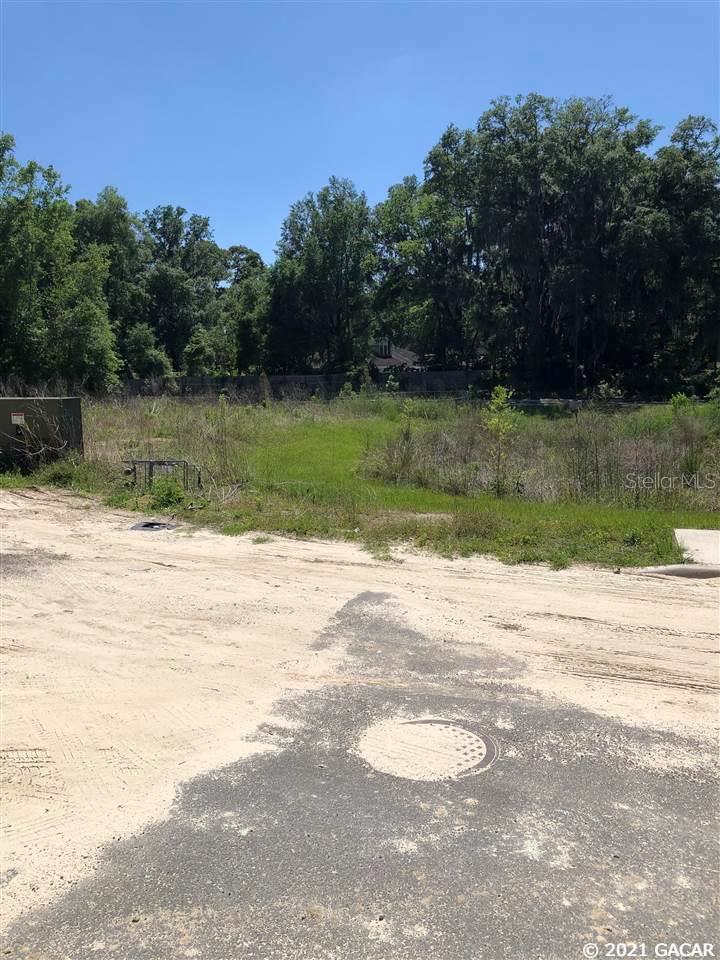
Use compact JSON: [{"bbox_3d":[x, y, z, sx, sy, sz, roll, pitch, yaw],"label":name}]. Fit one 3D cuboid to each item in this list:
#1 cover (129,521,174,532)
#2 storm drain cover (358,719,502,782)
[{"bbox_3d":[-2.513,0.574,9.388,0.430,0.050,0.460,0,6,7],"label":"cover"},{"bbox_3d":[0.301,1.209,3.476,0.640,0.040,0.640,-1,6,0],"label":"storm drain cover"}]

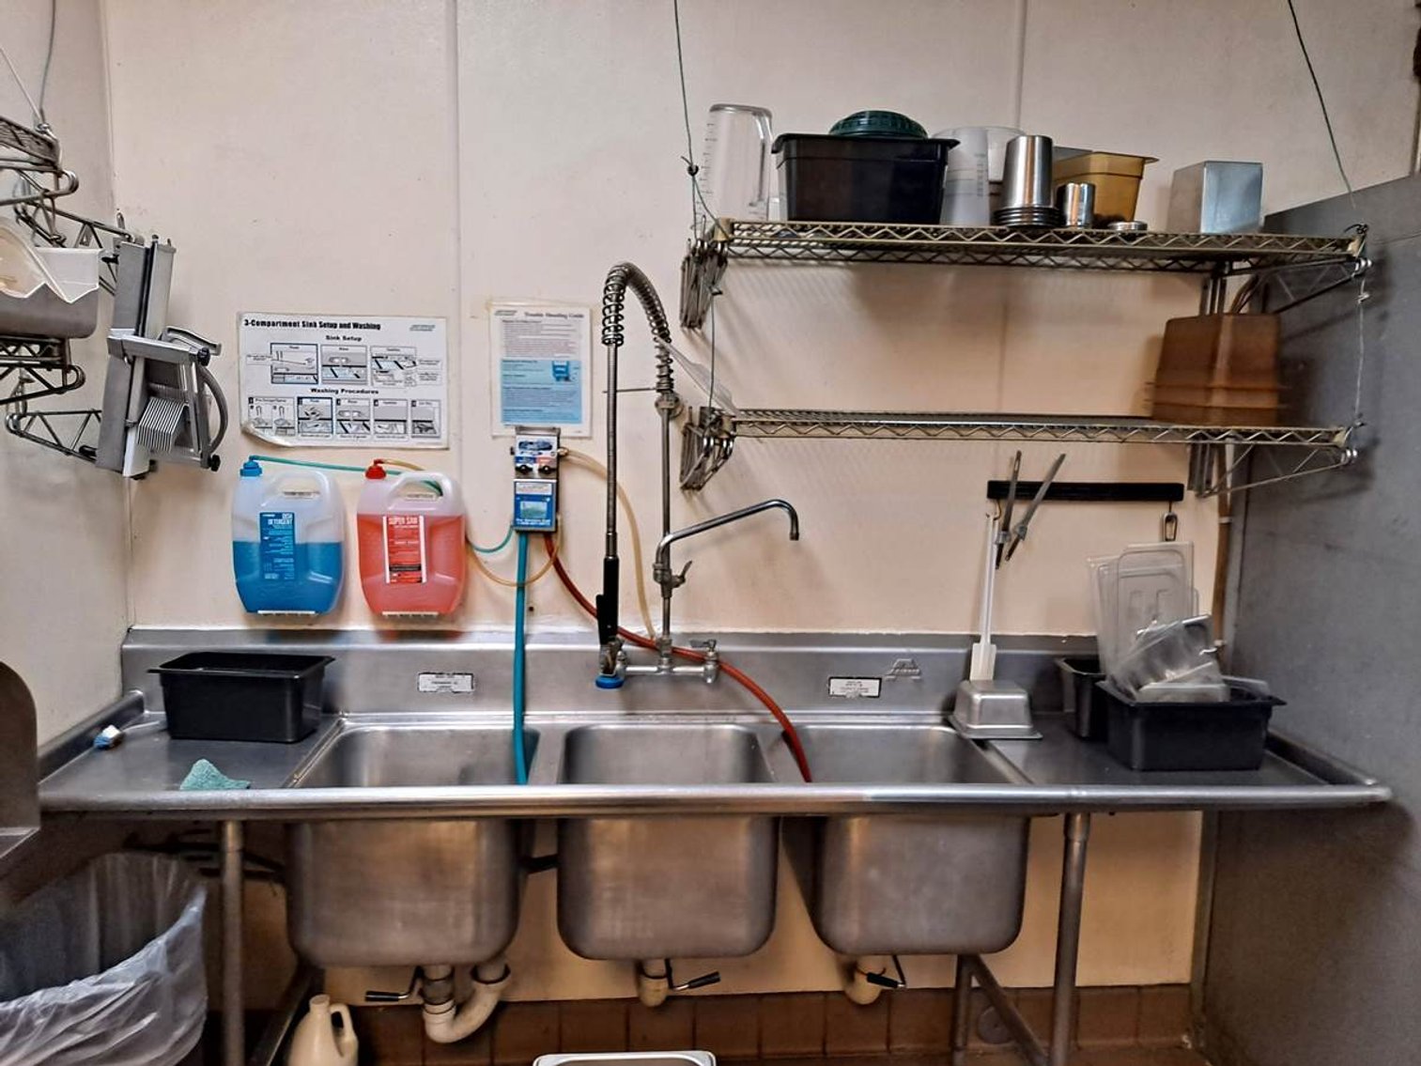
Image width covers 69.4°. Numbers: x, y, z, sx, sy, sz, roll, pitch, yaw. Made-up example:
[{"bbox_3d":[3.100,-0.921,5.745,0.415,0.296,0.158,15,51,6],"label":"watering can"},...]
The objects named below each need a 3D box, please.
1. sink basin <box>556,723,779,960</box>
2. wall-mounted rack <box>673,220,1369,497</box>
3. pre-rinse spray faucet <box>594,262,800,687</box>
[{"bbox_3d":[-0.093,0.618,2.082,0.417,0.333,0.429,1,8,-5],"label":"sink basin"},{"bbox_3d":[0.576,-0.331,2.107,1.250,0.540,0.490,1,7,-4],"label":"wall-mounted rack"},{"bbox_3d":[-0.027,-0.110,2.186,0.445,0.905,0.240,1,7,-4],"label":"pre-rinse spray faucet"}]

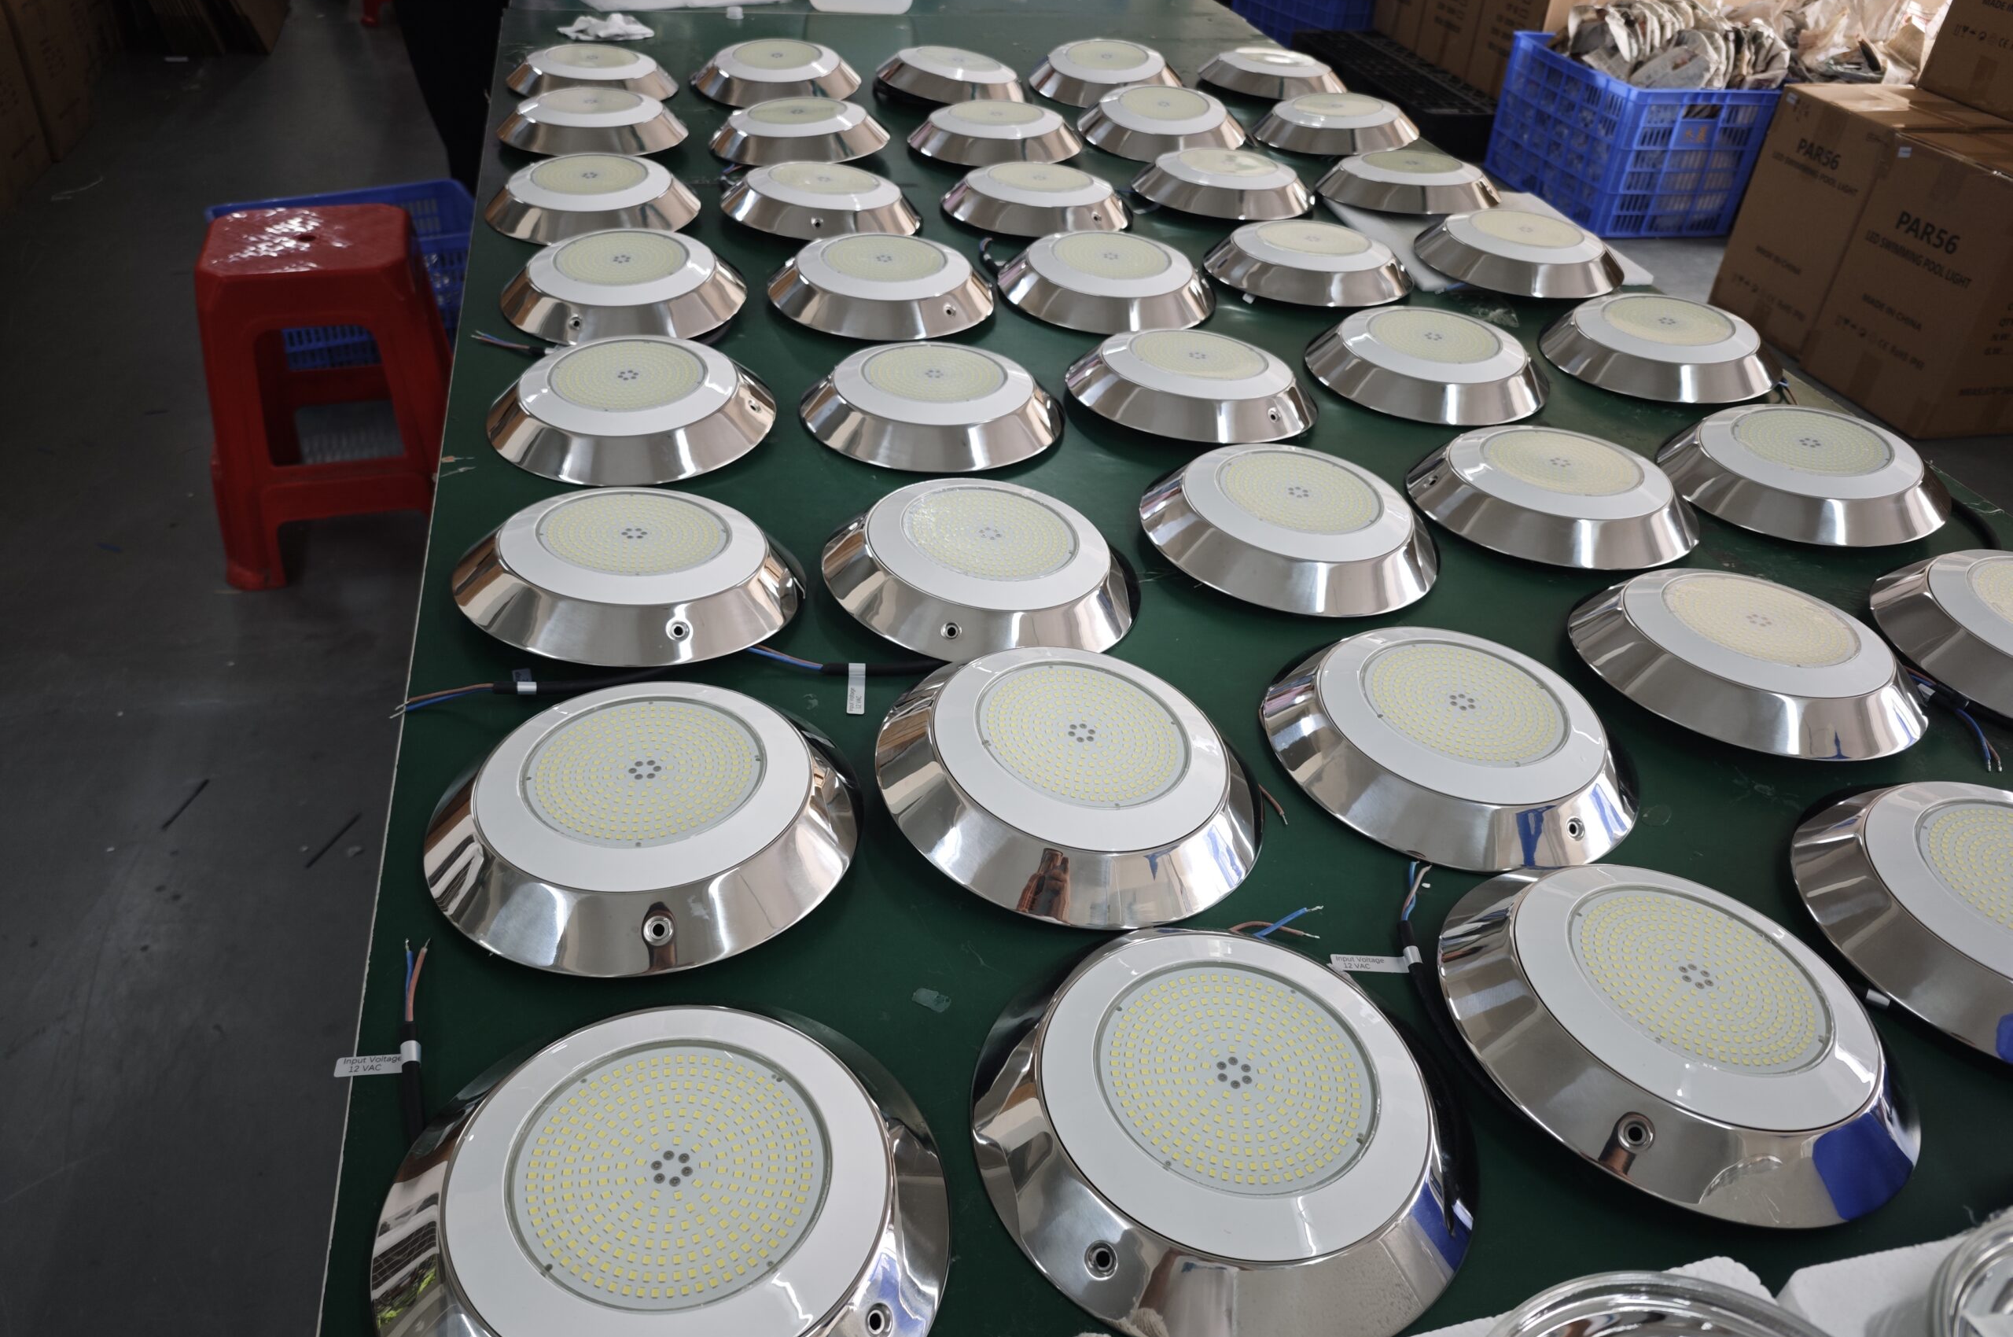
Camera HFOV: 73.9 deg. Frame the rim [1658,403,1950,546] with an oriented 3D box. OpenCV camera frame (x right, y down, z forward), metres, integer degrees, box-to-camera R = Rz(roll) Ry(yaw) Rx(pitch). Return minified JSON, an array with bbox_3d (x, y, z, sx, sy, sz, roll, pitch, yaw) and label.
[{"bbox_3d":[0.717,-0.182,1.204,0.238,0.035,0.238,0,37,0],"label":"rim"}]

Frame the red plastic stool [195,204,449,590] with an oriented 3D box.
[{"bbox_3d":[-1.009,-0.430,2.030,0.381,0.449,0.379,-8,39,-17],"label":"red plastic stool"}]

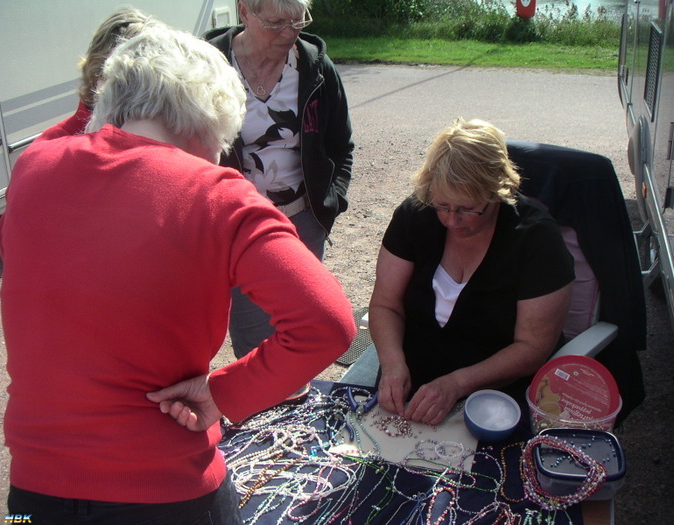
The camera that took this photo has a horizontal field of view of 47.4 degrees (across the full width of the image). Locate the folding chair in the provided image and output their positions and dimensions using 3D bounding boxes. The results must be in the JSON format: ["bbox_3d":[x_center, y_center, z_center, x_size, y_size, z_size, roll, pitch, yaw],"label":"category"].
[{"bbox_3d":[0.427,0.316,2.073,0.600,1.100,0.740,12,27,29],"label":"folding chair"}]

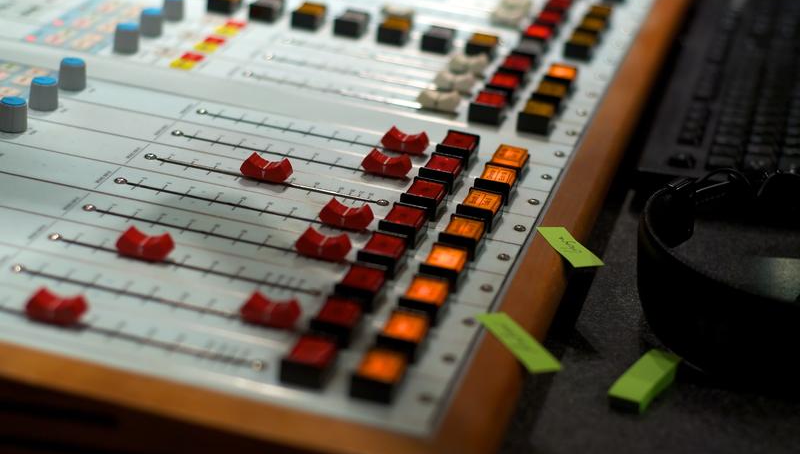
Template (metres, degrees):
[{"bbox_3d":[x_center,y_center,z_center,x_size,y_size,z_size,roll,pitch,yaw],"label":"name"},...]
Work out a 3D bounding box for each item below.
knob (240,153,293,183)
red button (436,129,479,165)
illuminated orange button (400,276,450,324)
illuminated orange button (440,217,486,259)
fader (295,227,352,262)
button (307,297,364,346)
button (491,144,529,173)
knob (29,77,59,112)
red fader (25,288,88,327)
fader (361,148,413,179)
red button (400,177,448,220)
[{"bbox_3d":[-0.066,-0.029,0.825,0.024,0.010,0.010,11,25,12],"label":"knob"},{"bbox_3d":[0.030,-0.040,0.862,0.016,0.010,0.023,11,25,12],"label":"red button"},{"bbox_3d":[0.011,0.031,0.699,0.016,0.009,0.021,11,25,12],"label":"illuminated orange button"},{"bbox_3d":[0.029,0.005,0.763,0.016,0.010,0.023,11,25,12],"label":"illuminated orange button"},{"bbox_3d":[-0.034,0.007,0.751,0.024,0.010,0.010,11,25,12],"label":"fader"},{"bbox_3d":[-0.026,0.039,0.686,0.018,0.011,0.024,11,25,12],"label":"button"},{"bbox_3d":[0.059,-0.035,0.869,0.017,0.010,0.021,11,25,12],"label":"button"},{"bbox_3d":[-0.185,-0.069,0.869,0.015,0.014,0.015,5,24,-2],"label":"knob"},{"bbox_3d":[-0.137,0.032,0.663,0.023,0.010,0.011,11,25,12],"label":"red fader"},{"bbox_3d":[-0.007,-0.033,0.846,0.024,0.010,0.010,11,25,12],"label":"fader"},{"bbox_3d":[0.012,-0.013,0.800,0.016,0.010,0.023,11,25,12],"label":"red button"}]

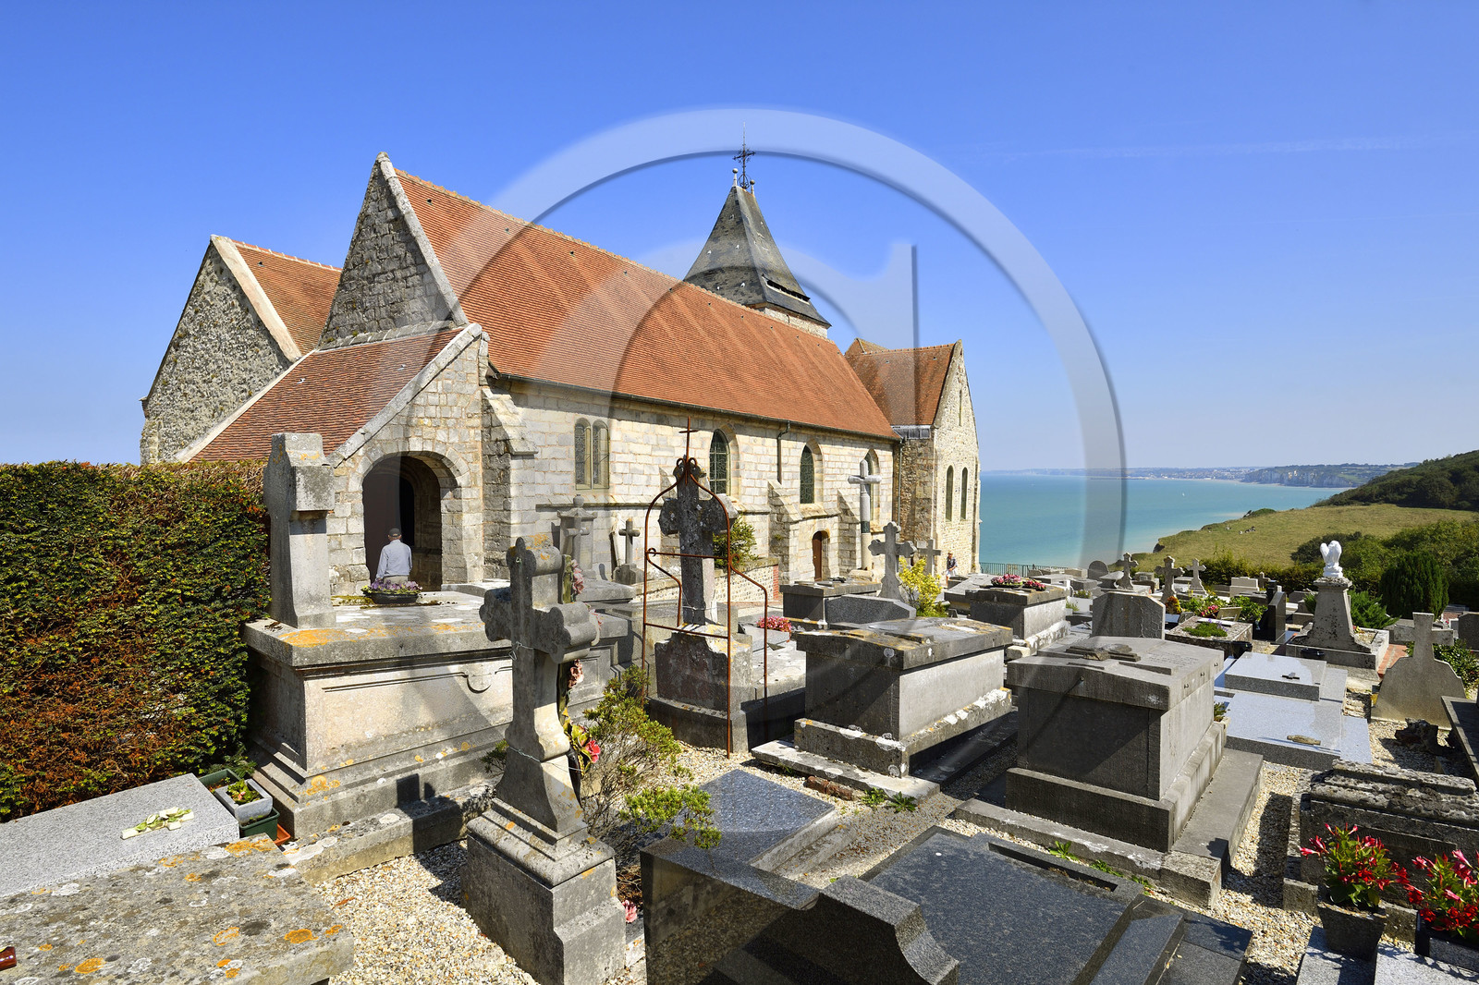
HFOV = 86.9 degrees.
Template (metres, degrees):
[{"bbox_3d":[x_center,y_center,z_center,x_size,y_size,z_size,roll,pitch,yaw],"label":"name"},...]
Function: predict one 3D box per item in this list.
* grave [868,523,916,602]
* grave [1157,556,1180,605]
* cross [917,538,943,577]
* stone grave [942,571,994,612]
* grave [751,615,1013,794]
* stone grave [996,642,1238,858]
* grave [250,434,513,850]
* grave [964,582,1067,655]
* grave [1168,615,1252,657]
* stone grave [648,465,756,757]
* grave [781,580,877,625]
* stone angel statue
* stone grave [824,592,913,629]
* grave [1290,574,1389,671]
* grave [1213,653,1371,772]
[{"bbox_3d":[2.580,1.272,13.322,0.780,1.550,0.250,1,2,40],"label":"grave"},{"bbox_3d":[9.916,2.115,18.021,0.650,1.300,0.200,2,2,39],"label":"grave"},{"bbox_3d":[4.765,1.793,19.520,0.620,1.250,0.160,1,2,38],"label":"cross"},{"bbox_3d":[5.869,2.605,18.758,1.150,0.680,2.100,1,2,34],"label":"stone grave"},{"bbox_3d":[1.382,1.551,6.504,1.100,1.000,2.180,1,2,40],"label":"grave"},{"bbox_3d":[2.582,1.421,5.177,0.900,0.930,2.000,1,2,40],"label":"stone grave"},{"bbox_3d":[-1.787,0.636,4.613,1.100,1.880,2.000,1,2,40],"label":"grave"},{"bbox_3d":[4.408,1.825,12.191,0.950,0.870,2.000,1,2,40],"label":"grave"},{"bbox_3d":[8.653,2.663,14.400,1.050,0.320,2.100,2,2,40],"label":"grave"},{"bbox_3d":[-0.312,0.879,6.682,0.900,2.370,0.380,1,2,40],"label":"stone grave"},{"bbox_3d":[1.783,1.981,14.656,0.940,0.850,2.000,1,2,40],"label":"grave"},{"bbox_3d":[9.805,1.109,12.909,0.400,0.632,0.340,2,2,39],"label":"stone angel statue"},{"bbox_3d":[2.145,1.995,12.887,1.500,0.580,0.200,1,2,40],"label":"stone grave"},{"bbox_3d":[10.396,2.080,13.555,1.150,1.340,2.450,2,3,42],"label":"grave"},{"bbox_3d":[6.874,2.533,9.641,1.420,0.350,4.300,2,2,39],"label":"grave"}]

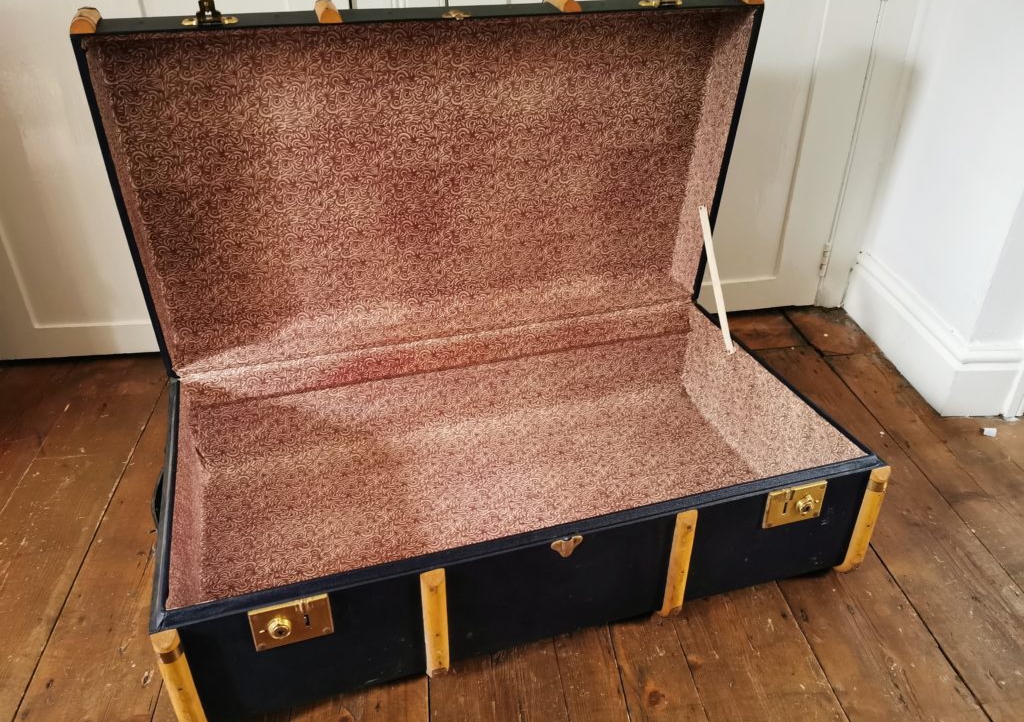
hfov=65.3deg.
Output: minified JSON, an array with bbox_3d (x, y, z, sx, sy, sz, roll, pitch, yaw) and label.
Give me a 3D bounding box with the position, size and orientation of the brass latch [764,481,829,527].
[{"bbox_3d":[0.368,0.189,1.025,0.086,0.058,0.015,-9,32,-15],"label":"brass latch"}]

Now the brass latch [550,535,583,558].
[{"bbox_3d":[0.066,0.223,0.935,0.039,0.028,0.009,-9,32,-15],"label":"brass latch"}]

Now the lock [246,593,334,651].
[{"bbox_3d":[-0.235,0.286,0.857,0.083,0.059,0.015,-9,32,-15],"label":"lock"}]

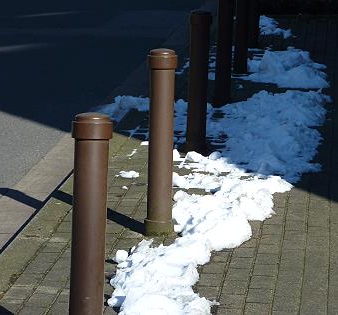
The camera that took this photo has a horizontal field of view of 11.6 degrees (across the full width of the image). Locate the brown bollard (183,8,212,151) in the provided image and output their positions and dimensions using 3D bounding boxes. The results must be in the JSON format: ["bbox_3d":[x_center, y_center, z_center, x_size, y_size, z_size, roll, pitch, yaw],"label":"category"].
[{"bbox_3d":[0.168,-0.417,9.340,0.127,0.800,0.127,1,9,0],"label":"brown bollard"}]

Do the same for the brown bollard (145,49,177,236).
[{"bbox_3d":[-0.035,-0.066,7.178,0.127,0.800,0.127,1,9,0],"label":"brown bollard"}]

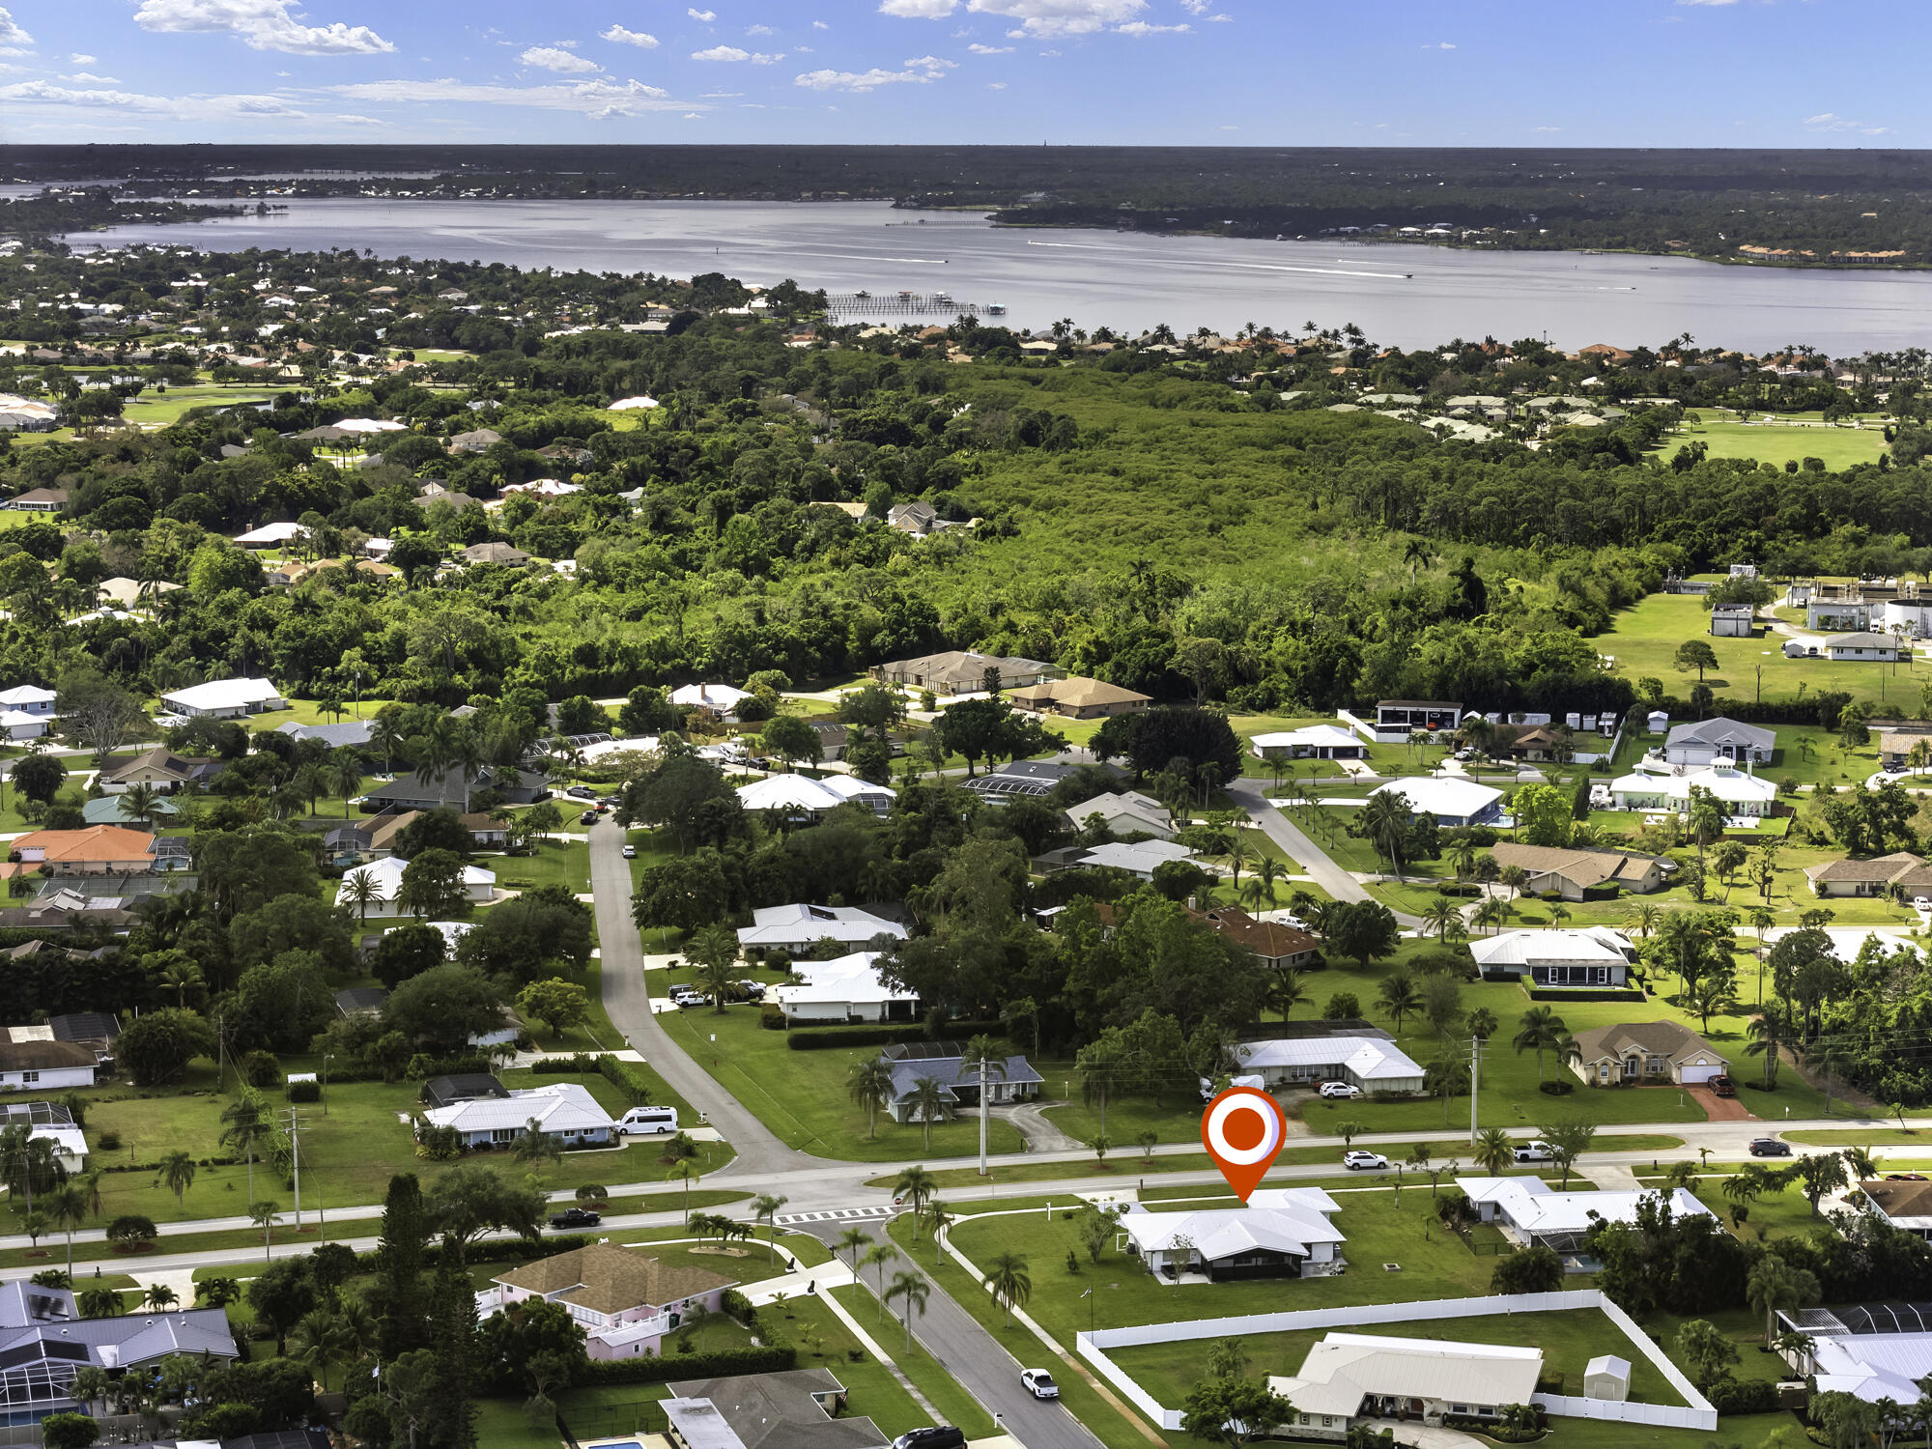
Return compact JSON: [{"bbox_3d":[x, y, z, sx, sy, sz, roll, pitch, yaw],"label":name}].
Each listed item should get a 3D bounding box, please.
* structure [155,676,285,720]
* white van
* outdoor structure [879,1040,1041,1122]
[{"bbox_3d":[-143.860,-4.960,763.920,20.000,5.500,21.000,-6,10,-34],"label":"structure"},{"bbox_3d":[-36.430,45.200,447.490,6.950,2.800,2.100,-2,9,-11],"label":"white van"},{"bbox_3d":[-0.825,42.422,470.887,20.712,4.600,23.961,-2,9,-13],"label":"outdoor structure"}]

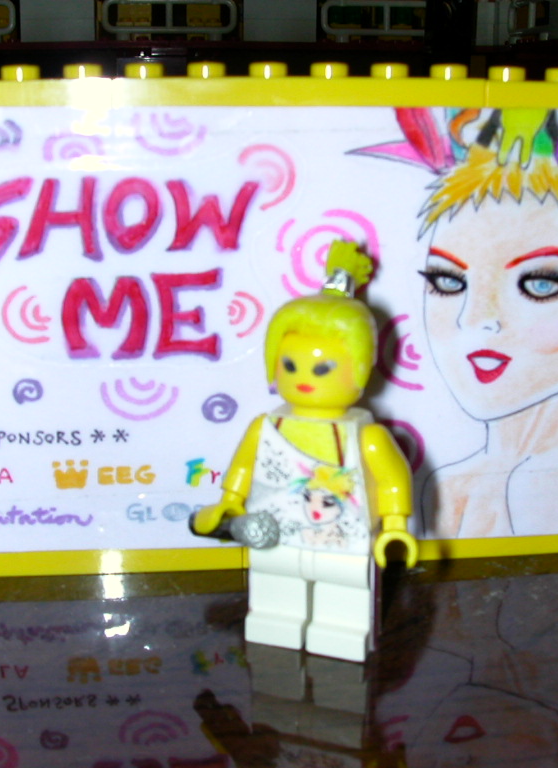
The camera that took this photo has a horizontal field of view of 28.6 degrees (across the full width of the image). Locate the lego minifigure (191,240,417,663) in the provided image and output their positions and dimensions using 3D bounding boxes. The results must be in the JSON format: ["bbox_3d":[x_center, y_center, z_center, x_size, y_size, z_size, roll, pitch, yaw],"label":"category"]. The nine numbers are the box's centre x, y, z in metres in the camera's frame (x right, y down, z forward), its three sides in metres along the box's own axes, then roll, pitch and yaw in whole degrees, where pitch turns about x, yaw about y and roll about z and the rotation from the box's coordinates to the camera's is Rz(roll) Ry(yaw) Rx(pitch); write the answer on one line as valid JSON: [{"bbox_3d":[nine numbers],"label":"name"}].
[{"bbox_3d":[0.004,0.008,0.131,0.028,0.049,0.015,5,16,18],"label":"lego minifigure"}]

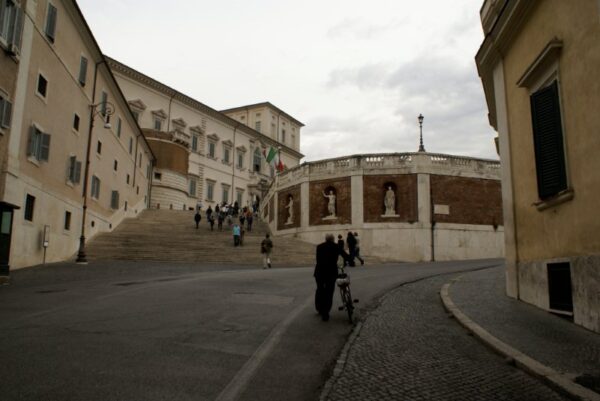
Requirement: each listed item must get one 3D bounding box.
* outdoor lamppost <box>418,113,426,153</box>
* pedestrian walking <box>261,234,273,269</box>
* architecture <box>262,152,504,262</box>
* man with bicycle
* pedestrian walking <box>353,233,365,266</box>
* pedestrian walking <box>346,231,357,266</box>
[{"bbox_3d":[7.587,-4.190,28.002,0.420,2.480,0.420,-1,-9,9],"label":"outdoor lamppost"},{"bbox_3d":[-1.684,2.564,22.641,0.520,1.710,0.500,0,-9,3],"label":"pedestrian walking"},{"bbox_3d":[6.000,1.066,32.000,17.000,6.800,7.500,-1,-9,9],"label":"architecture"},{"bbox_3d":[0.562,1.536,9.197,0.600,1.700,0.600,0,-9,2],"label":"man with bicycle"},{"bbox_3d":[2.964,2.477,22.897,0.700,1.670,0.500,-4,-10,23],"label":"pedestrian walking"},{"bbox_3d":[2.603,2.476,22.758,0.600,1.720,0.500,-5,-10,30],"label":"pedestrian walking"}]

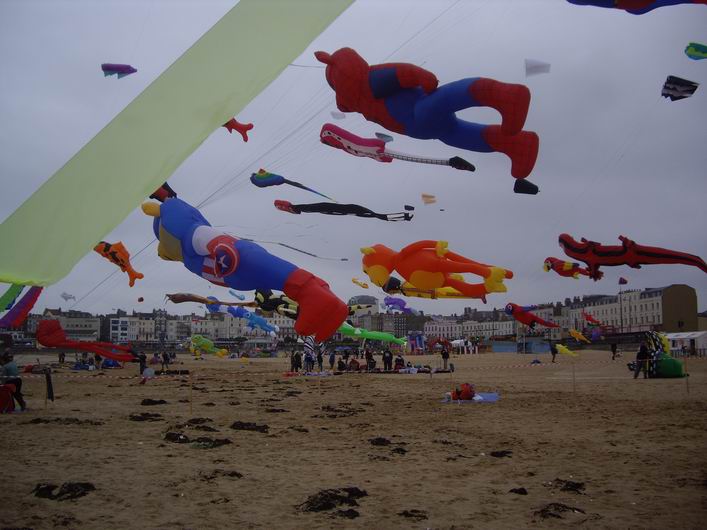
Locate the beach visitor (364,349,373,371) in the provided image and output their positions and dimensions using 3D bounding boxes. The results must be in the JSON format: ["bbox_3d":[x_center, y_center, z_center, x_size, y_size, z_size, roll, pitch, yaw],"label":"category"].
[{"bbox_3d":[1.208,7.611,62.500,0.450,1.700,0.550,0,-6,0],"label":"beach visitor"}]

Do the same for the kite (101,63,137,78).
[{"bbox_3d":[-16.656,-13.785,55.000,2.500,1.100,1.300,0,-6,0],"label":"kite"}]

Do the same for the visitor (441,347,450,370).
[{"bbox_3d":[7.528,7.692,63.500,0.550,1.680,0.400,-1,-6,10],"label":"visitor"}]

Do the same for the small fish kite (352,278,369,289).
[{"bbox_3d":[0.722,1.907,80.000,1.800,0.600,0.600,28,-5,3],"label":"small fish kite"}]

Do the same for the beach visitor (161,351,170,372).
[{"bbox_3d":[-15.626,7.996,64.500,0.550,1.680,0.400,0,-6,0],"label":"beach visitor"}]

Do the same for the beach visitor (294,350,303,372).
[{"bbox_3d":[-4.323,7.562,61.000,0.550,1.700,0.420,0,-6,0],"label":"beach visitor"}]

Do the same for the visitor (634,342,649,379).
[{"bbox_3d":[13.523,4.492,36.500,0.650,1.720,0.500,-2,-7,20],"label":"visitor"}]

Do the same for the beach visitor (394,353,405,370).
[{"bbox_3d":[3.705,7.772,62.500,0.650,1.350,0.600,0,-6,0],"label":"beach visitor"}]

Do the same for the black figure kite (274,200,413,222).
[{"bbox_3d":[-0.593,-3.171,46.000,8.200,1.100,1.500,4,-6,0],"label":"black figure kite"}]

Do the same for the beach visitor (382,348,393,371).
[{"bbox_3d":[2.738,7.635,62.500,0.600,1.740,0.400,0,-6,0],"label":"beach visitor"}]

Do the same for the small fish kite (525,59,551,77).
[{"bbox_3d":[14.227,-15.271,60.000,2.000,1.200,1.300,0,-6,0],"label":"small fish kite"}]

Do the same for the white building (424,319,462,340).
[{"bbox_3d":[43.492,31.169,375.000,18.000,10.500,10.000,-1,-6,10],"label":"white building"}]

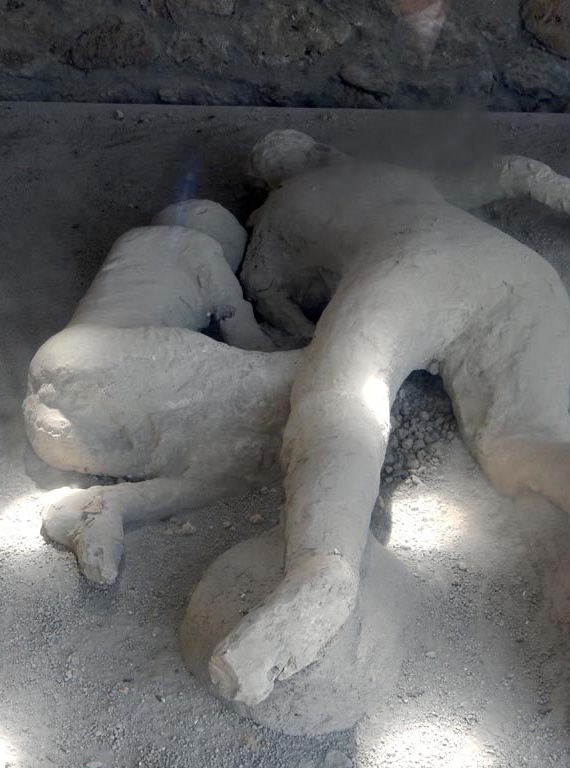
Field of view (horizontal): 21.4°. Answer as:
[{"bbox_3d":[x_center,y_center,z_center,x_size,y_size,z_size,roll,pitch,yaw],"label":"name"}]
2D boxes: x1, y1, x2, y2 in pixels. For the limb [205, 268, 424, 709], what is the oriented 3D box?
[{"bbox_3d":[0.087,0.093,2.205,0.197,0.245,0.885,8,33,12],"label":"limb"}]

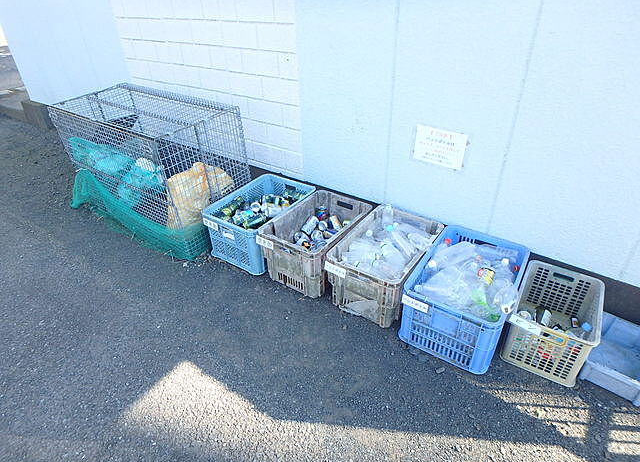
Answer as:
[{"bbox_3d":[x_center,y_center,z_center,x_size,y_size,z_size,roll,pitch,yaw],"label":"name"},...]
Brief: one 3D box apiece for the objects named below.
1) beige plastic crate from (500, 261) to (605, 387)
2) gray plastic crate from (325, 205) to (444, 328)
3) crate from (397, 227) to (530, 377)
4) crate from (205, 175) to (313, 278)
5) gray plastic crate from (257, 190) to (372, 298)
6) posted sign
[{"bbox_3d":[1.000,0.382,1.668,0.287,0.253,0.438,19,39,29],"label":"beige plastic crate"},{"bbox_3d":[0.337,0.173,1.969,0.376,0.316,0.569,20,39,30],"label":"gray plastic crate"},{"bbox_3d":[0.672,0.286,1.802,0.399,0.288,0.613,19,39,29],"label":"crate"},{"bbox_3d":[-0.335,-0.050,2.349,0.401,0.317,0.588,19,38,28],"label":"crate"},{"bbox_3d":[-0.004,0.065,2.158,0.381,0.312,0.564,20,39,30],"label":"gray plastic crate"},{"bbox_3d":[0.578,-0.404,1.885,0.251,0.178,0.010,20,39,30],"label":"posted sign"}]

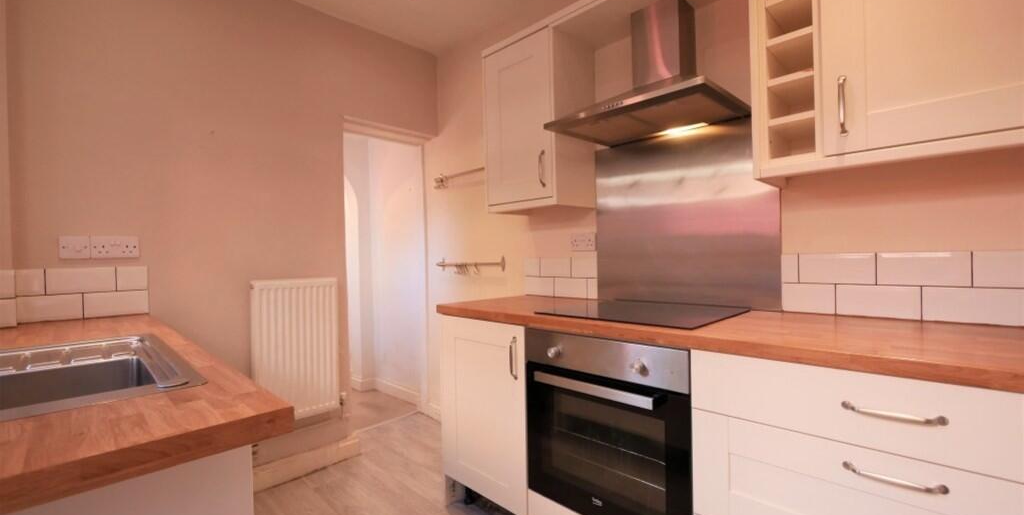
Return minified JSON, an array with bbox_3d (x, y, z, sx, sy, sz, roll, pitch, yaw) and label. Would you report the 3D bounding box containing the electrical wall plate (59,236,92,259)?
[{"bbox_3d":[-1.756,-0.039,1.666,0.085,0.088,0.014,-1,0,-43],"label":"electrical wall plate"}]

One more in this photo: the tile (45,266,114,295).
[{"bbox_3d":[-1.770,0.095,1.708,0.009,0.102,0.200,-1,0,44],"label":"tile"}]

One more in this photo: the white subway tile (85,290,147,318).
[{"bbox_3d":[-1.697,0.198,1.781,0.009,0.104,0.199,-1,0,44],"label":"white subway tile"}]

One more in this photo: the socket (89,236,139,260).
[{"bbox_3d":[-1.670,-0.041,1.747,0.148,0.088,0.014,-1,0,-43],"label":"socket"}]

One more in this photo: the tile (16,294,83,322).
[{"bbox_3d":[-1.803,0.199,1.623,0.173,0.100,0.010,-1,0,-43],"label":"tile"}]

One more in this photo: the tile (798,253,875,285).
[{"bbox_3d":[1.067,0.037,1.365,0.199,0.101,0.009,-1,0,44],"label":"tile"}]

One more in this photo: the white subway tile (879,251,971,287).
[{"bbox_3d":[1.211,0.034,1.224,0.198,0.101,0.009,-1,0,44],"label":"white subway tile"}]

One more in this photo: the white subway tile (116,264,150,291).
[{"bbox_3d":[-1.634,0.092,1.785,0.095,0.100,0.010,-1,0,-43],"label":"white subway tile"}]

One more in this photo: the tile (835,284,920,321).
[{"bbox_3d":[1.148,0.139,1.303,0.200,0.100,0.010,-1,0,43],"label":"tile"}]

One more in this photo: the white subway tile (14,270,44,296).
[{"bbox_3d":[-1.843,0.098,1.587,0.073,0.100,0.010,-1,0,-43],"label":"white subway tile"}]

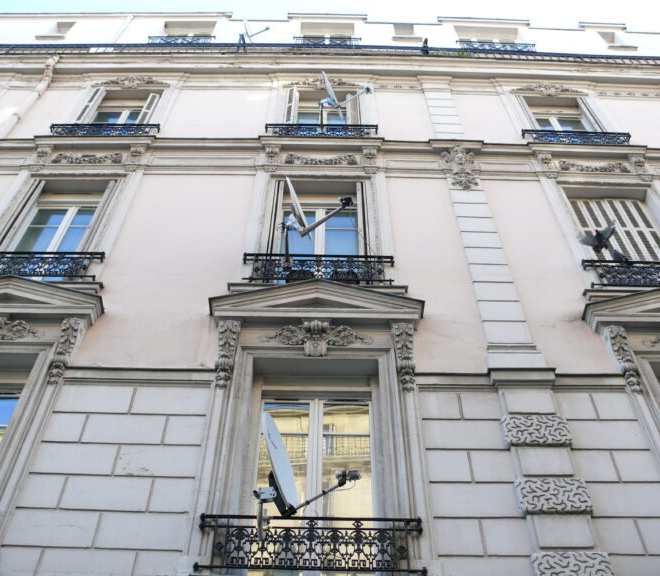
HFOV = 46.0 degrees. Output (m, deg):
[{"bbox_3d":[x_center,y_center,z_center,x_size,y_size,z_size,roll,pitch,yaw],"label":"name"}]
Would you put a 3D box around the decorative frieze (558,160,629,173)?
[{"bbox_3d":[3.443,-1.589,10.157,0.920,0.200,0.090,1,-54,0],"label":"decorative frieze"}]

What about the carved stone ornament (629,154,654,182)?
[{"bbox_3d":[4.202,-1.584,10.475,0.220,0.634,0.140,1,-53,0],"label":"carved stone ornament"}]

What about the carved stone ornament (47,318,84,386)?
[{"bbox_3d":[-2.431,0.622,7.167,0.185,0.770,0.250,1,-53,-1],"label":"carved stone ornament"}]

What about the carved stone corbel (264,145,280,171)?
[{"bbox_3d":[-0.784,-1.743,10.546,0.210,0.594,0.140,1,-54,0],"label":"carved stone corbel"}]

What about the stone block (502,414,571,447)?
[{"bbox_3d":[1.758,1.243,6.597,0.536,0.341,0.140,1,-53,-1],"label":"stone block"}]

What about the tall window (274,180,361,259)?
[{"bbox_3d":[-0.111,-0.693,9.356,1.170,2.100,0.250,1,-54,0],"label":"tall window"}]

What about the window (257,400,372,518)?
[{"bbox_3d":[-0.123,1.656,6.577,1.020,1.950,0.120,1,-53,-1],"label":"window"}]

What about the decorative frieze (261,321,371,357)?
[{"bbox_3d":[-0.128,0.507,7.377,1.079,0.410,0.200,1,-53,-1],"label":"decorative frieze"}]

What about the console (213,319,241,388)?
[{"bbox_3d":[-0.937,0.603,6.995,0.190,0.760,0.190,1,-54,0],"label":"console"}]

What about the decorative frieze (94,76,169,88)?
[{"bbox_3d":[-3.147,-3.235,12.309,1.160,0.405,0.140,1,-53,-1],"label":"decorative frieze"}]

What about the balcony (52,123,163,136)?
[{"bbox_3d":[-3.135,-2.079,10.715,1.491,0.450,0.230,1,-53,-1],"label":"balcony"}]

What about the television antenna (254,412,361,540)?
[{"bbox_3d":[-0.189,1.270,5.538,0.780,0.970,0.710,-16,-56,12],"label":"television antenna"}]

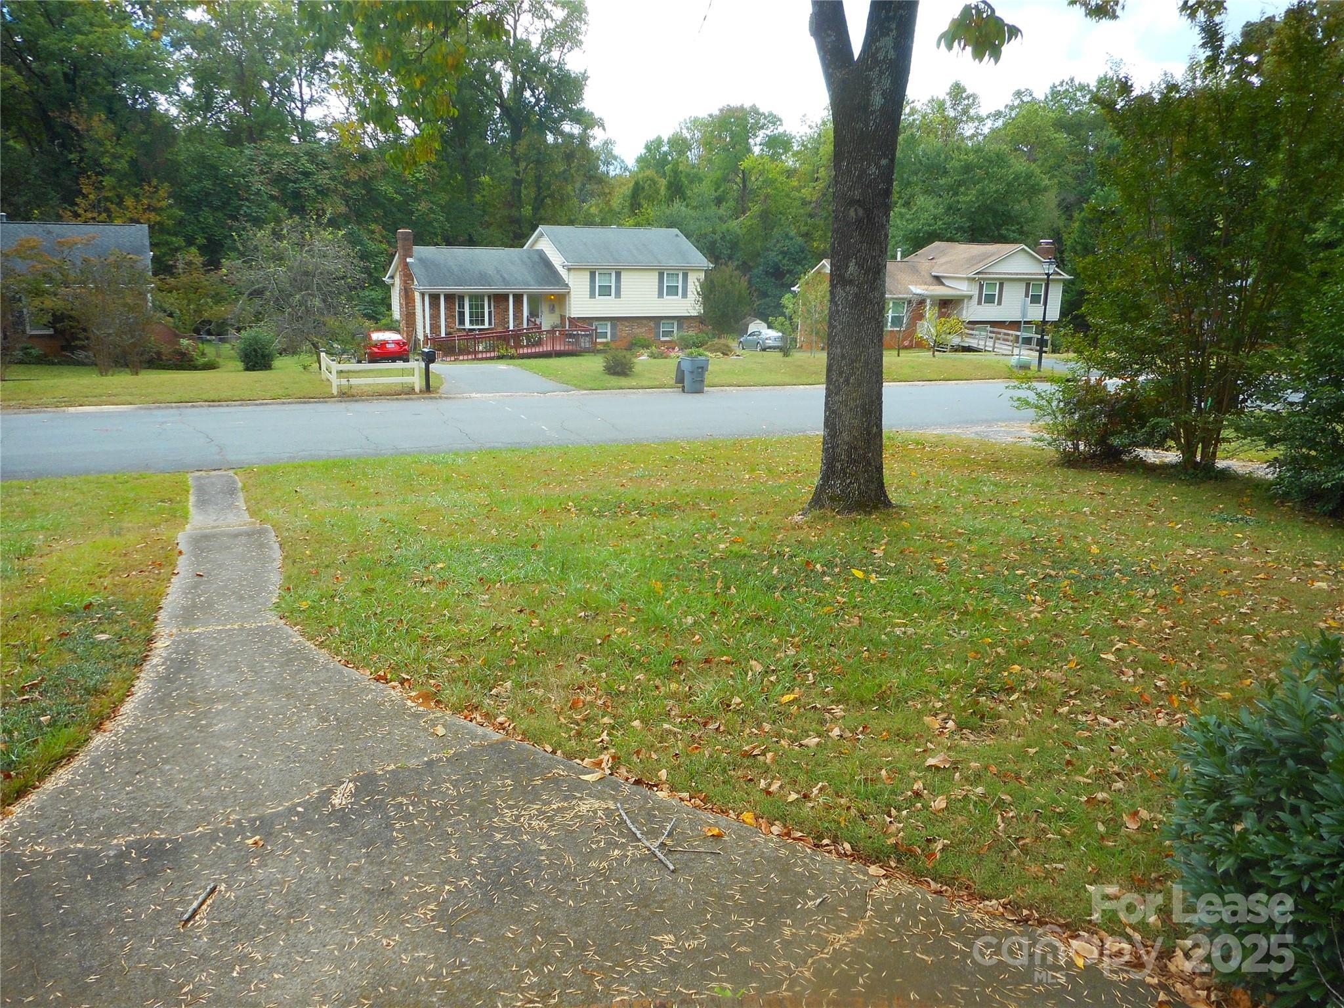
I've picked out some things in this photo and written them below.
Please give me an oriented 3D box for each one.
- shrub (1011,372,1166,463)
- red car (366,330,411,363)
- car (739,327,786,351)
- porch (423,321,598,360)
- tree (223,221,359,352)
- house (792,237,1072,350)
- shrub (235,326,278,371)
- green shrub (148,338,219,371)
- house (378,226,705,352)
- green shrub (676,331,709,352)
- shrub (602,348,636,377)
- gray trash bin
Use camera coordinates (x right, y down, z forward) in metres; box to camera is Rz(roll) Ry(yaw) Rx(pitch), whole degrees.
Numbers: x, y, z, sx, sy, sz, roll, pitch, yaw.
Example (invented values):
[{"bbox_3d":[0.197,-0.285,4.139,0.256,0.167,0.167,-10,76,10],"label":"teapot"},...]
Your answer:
[{"bbox_3d":[7.548,-1.634,17.399,2.450,1.550,1.950,-4,16,-19],"label":"shrub"},{"bbox_3d":[-13.302,-7.468,45.412,1.800,1.450,4.600,-5,16,-21],"label":"red car"},{"bbox_3d":[5.993,-11.081,64.814,1.840,1.440,4.750,-4,16,-20],"label":"car"},{"bbox_3d":[-8.201,-8.191,47.723,8.371,1.750,3.600,-6,16,-24],"label":"porch"},{"bbox_3d":[-15.647,-8.569,39.511,5.300,6.100,5.000,-4,16,-19],"label":"tree"},{"bbox_3d":[15.187,-12.952,59.635,15.178,6.349,8.928,-4,16,-18],"label":"house"},{"bbox_3d":[-16.943,-6.398,39.361,1.750,1.850,1.750,-4,16,-19],"label":"shrub"},{"bbox_3d":[-19.725,-6.101,39.025,2.700,1.350,1.900,-4,16,-19],"label":"green shrub"},{"bbox_3d":[-7.080,-12.427,54.230,16.039,6.504,9.614,-6,16,-24],"label":"house"},{"bbox_3d":[1.116,-8.844,52.151,1.800,1.150,1.600,-4,16,-19],"label":"green shrub"},{"bbox_3d":[-2.041,-5.564,37.455,1.300,1.120,1.300,1,15,0],"label":"shrub"},{"bbox_3d":[0.700,-4.136,30.858,0.720,1.100,0.880,-8,18,-32],"label":"gray trash bin"}]

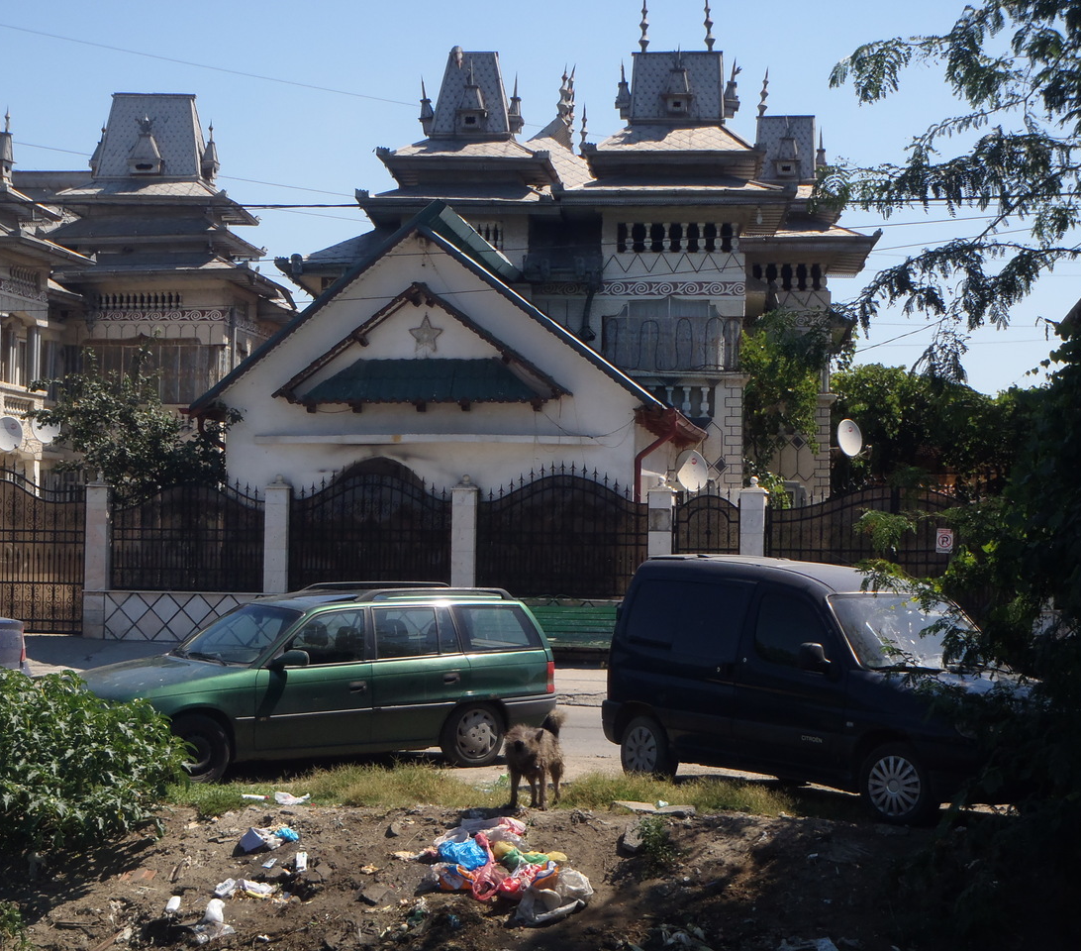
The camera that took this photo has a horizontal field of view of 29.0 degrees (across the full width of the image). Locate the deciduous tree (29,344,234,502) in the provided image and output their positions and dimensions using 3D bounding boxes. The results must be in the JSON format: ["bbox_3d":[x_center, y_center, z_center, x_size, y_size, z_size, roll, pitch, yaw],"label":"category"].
[{"bbox_3d":[-6.965,0.158,35.500,3.500,4.810,3.300,1,-1,0],"label":"deciduous tree"}]

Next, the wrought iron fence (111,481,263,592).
[{"bbox_3d":[-5.294,0.913,31.300,2.340,1.720,0.080,0,-3,10],"label":"wrought iron fence"}]

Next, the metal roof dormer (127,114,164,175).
[{"bbox_3d":[-9.697,-8.130,51.300,0.870,1.520,0.650,1,-1,5],"label":"metal roof dormer"}]

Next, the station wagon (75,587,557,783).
[{"bbox_3d":[-1.961,1.691,17.585,4.280,1.490,1.690,2,-3,-33],"label":"station wagon"}]

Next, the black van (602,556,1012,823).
[{"bbox_3d":[2.379,1.645,16.490,1.720,1.810,4.110,2,-1,-39],"label":"black van"}]

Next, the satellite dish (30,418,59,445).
[{"bbox_3d":[-11.601,-1.128,49.000,0.740,0.800,0.350,1,-11,-32],"label":"satellite dish"}]

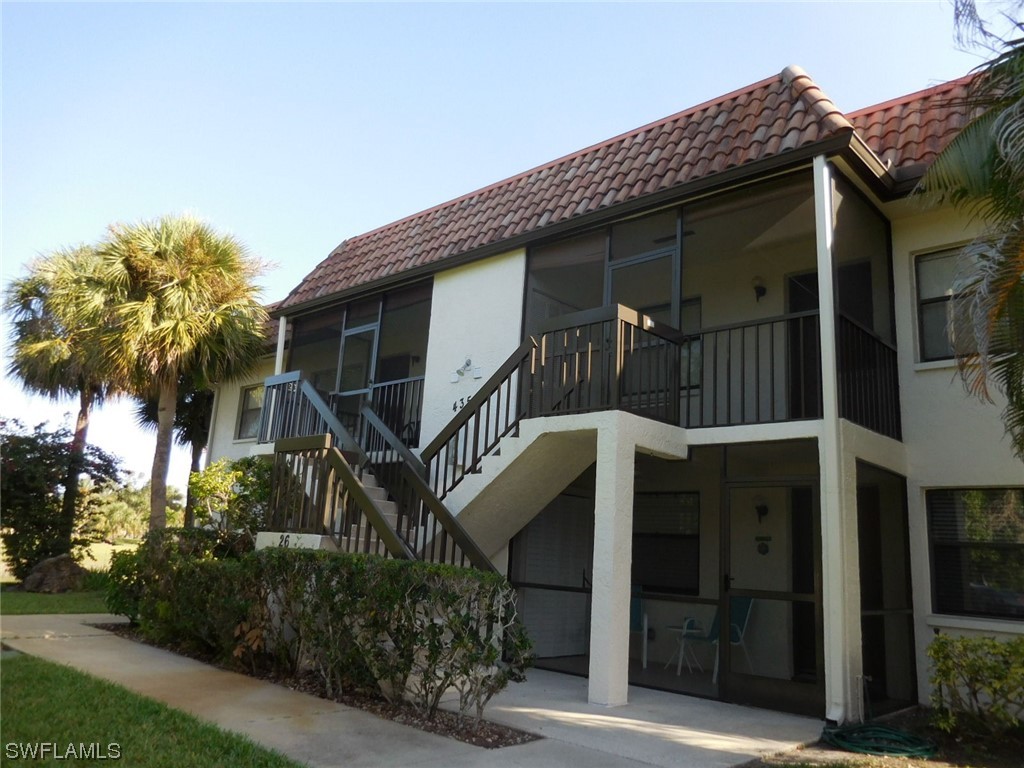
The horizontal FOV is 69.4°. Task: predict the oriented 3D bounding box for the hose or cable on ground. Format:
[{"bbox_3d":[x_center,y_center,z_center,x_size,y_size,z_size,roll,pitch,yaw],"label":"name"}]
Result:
[{"bbox_3d":[2.980,2.895,6.062,0.880,0.090,0.760,-1,-12,21],"label":"hose or cable on ground"}]

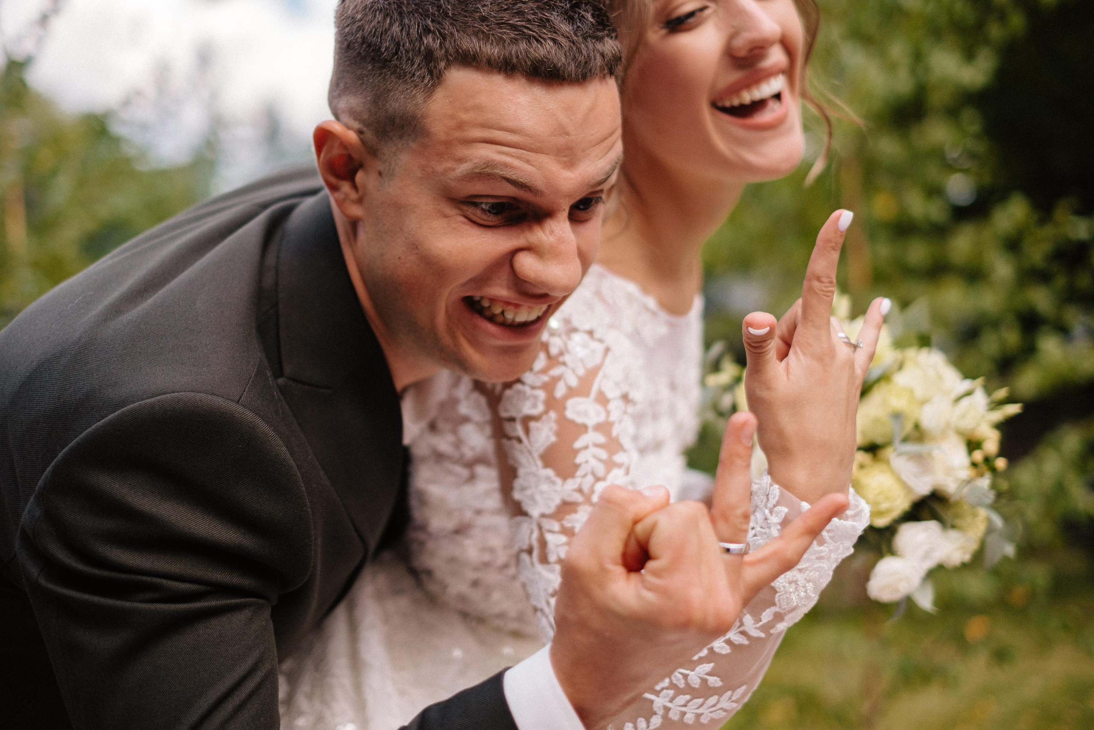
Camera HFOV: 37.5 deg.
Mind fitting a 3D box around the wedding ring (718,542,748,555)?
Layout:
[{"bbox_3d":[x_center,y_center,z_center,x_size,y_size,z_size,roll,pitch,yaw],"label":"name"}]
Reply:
[{"bbox_3d":[0.093,0.094,0.825,0.021,0.005,0.021,4,-1,6],"label":"wedding ring"}]

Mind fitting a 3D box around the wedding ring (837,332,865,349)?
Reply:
[{"bbox_3d":[0.168,-0.010,0.920,0.022,0.020,0.006,-29,43,8],"label":"wedding ring"}]

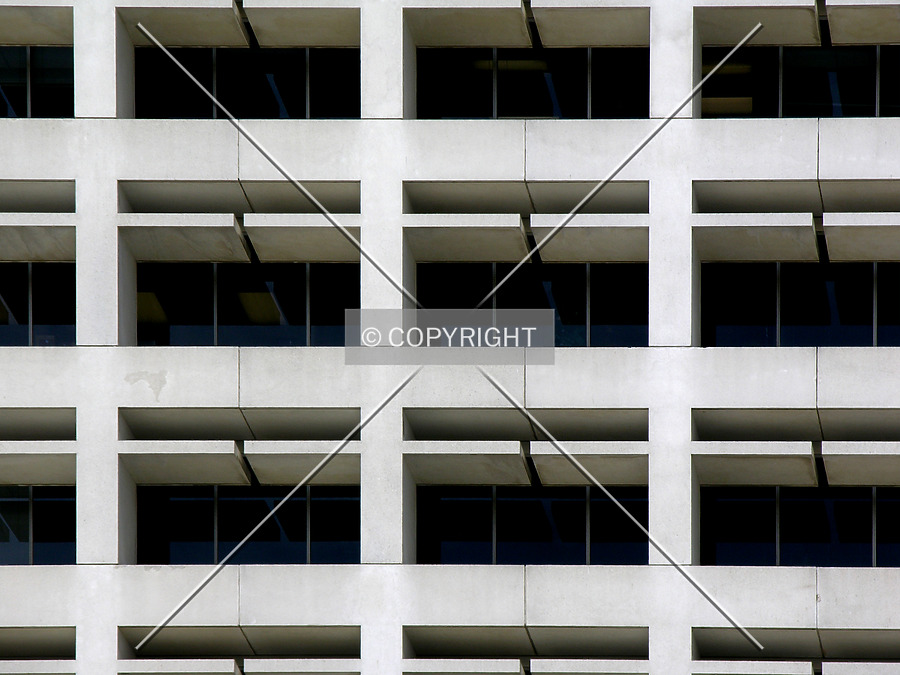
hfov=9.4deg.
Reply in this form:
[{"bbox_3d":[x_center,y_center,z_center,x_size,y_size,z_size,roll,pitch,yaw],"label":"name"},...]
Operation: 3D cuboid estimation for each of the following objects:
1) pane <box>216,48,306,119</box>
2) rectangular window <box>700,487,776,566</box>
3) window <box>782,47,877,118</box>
[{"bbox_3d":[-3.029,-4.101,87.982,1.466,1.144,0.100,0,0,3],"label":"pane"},{"bbox_3d":[4.711,3.084,88.845,1.237,1.358,0.100,0,-9,2],"label":"rectangular window"},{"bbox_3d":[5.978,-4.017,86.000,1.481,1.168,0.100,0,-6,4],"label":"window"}]

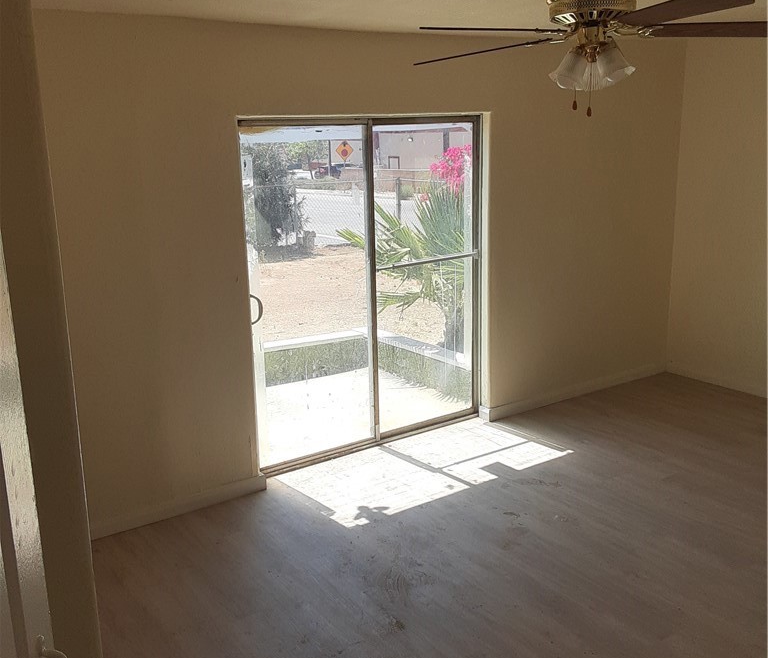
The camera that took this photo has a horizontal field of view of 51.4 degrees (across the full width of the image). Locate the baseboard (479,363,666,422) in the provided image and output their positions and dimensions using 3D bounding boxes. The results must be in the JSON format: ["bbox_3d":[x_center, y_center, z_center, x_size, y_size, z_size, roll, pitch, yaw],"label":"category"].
[{"bbox_3d":[1.418,0.428,5.685,1.831,0.088,0.025,-11,17,-33],"label":"baseboard"}]

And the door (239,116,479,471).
[{"bbox_3d":[-0.076,-0.233,4.616,1.607,1.918,0.090,-11,17,-33],"label":"door"}]

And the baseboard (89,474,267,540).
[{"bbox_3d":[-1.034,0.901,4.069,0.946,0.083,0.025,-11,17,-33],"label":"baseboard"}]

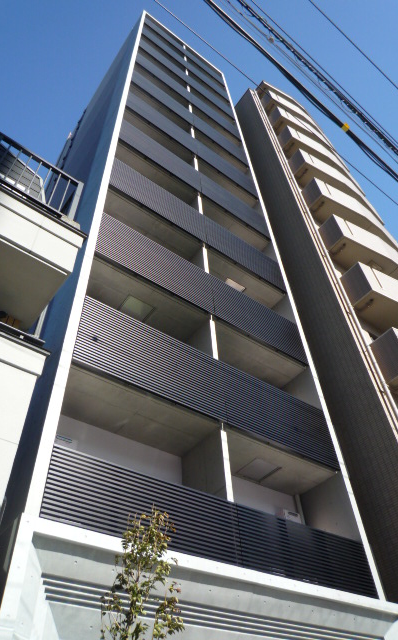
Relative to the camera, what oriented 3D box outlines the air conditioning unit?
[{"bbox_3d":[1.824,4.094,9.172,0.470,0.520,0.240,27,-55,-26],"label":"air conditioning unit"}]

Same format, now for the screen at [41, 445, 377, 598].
[{"bbox_3d":[0.556,3.099,6.675,5.850,0.900,0.110,27,-55,-26],"label":"screen"}]

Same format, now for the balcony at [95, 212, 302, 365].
[{"bbox_3d":[0.276,-0.554,10.707,5.850,1.480,0.140,27,-55,-26],"label":"balcony"}]

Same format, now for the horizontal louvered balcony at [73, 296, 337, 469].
[{"bbox_3d":[0.421,1.341,8.616,5.850,1.480,0.120,27,-55,-26],"label":"horizontal louvered balcony"}]

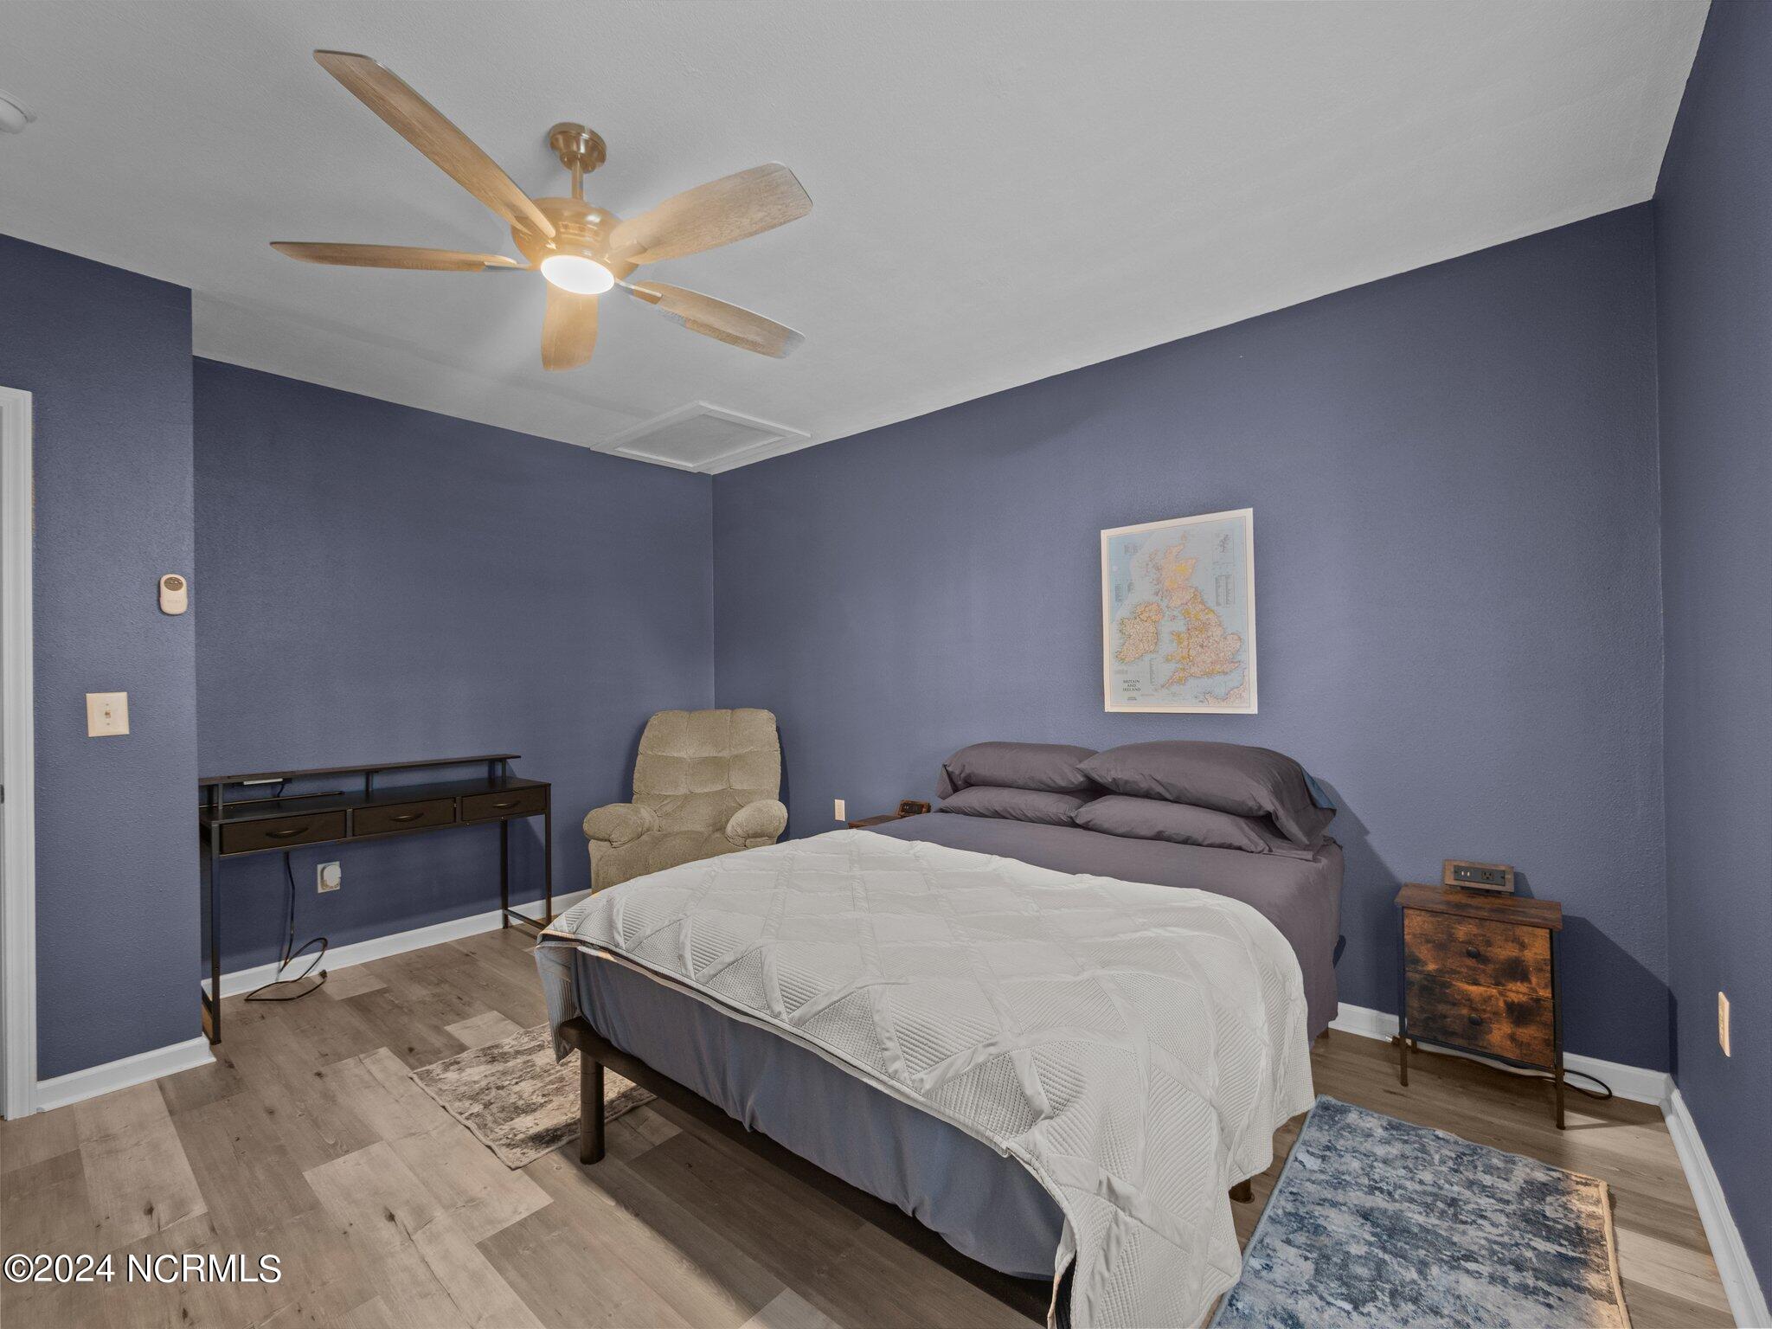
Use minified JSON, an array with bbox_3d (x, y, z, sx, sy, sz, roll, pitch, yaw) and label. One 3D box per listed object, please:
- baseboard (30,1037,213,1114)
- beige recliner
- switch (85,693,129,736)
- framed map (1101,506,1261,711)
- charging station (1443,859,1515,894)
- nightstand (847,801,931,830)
[{"bbox_3d":[-2.314,1.246,2.197,0.015,0.092,0.370,-1,0,40],"label":"baseboard"},{"bbox_3d":[-0.955,0.775,3.720,0.920,1.030,0.940,-1,0,-3],"label":"beige recliner"},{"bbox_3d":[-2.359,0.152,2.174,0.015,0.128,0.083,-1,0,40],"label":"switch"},{"bbox_3d":[1.130,-0.187,2.805,0.582,0.757,0.020,-1,0,40],"label":"framed map"},{"bbox_3d":[1.775,0.634,2.147,0.158,0.082,0.055,-1,0,40],"label":"charging station"},{"bbox_3d":[0.045,1.022,3.388,0.365,0.550,0.250,-1,0,40],"label":"nightstand"}]

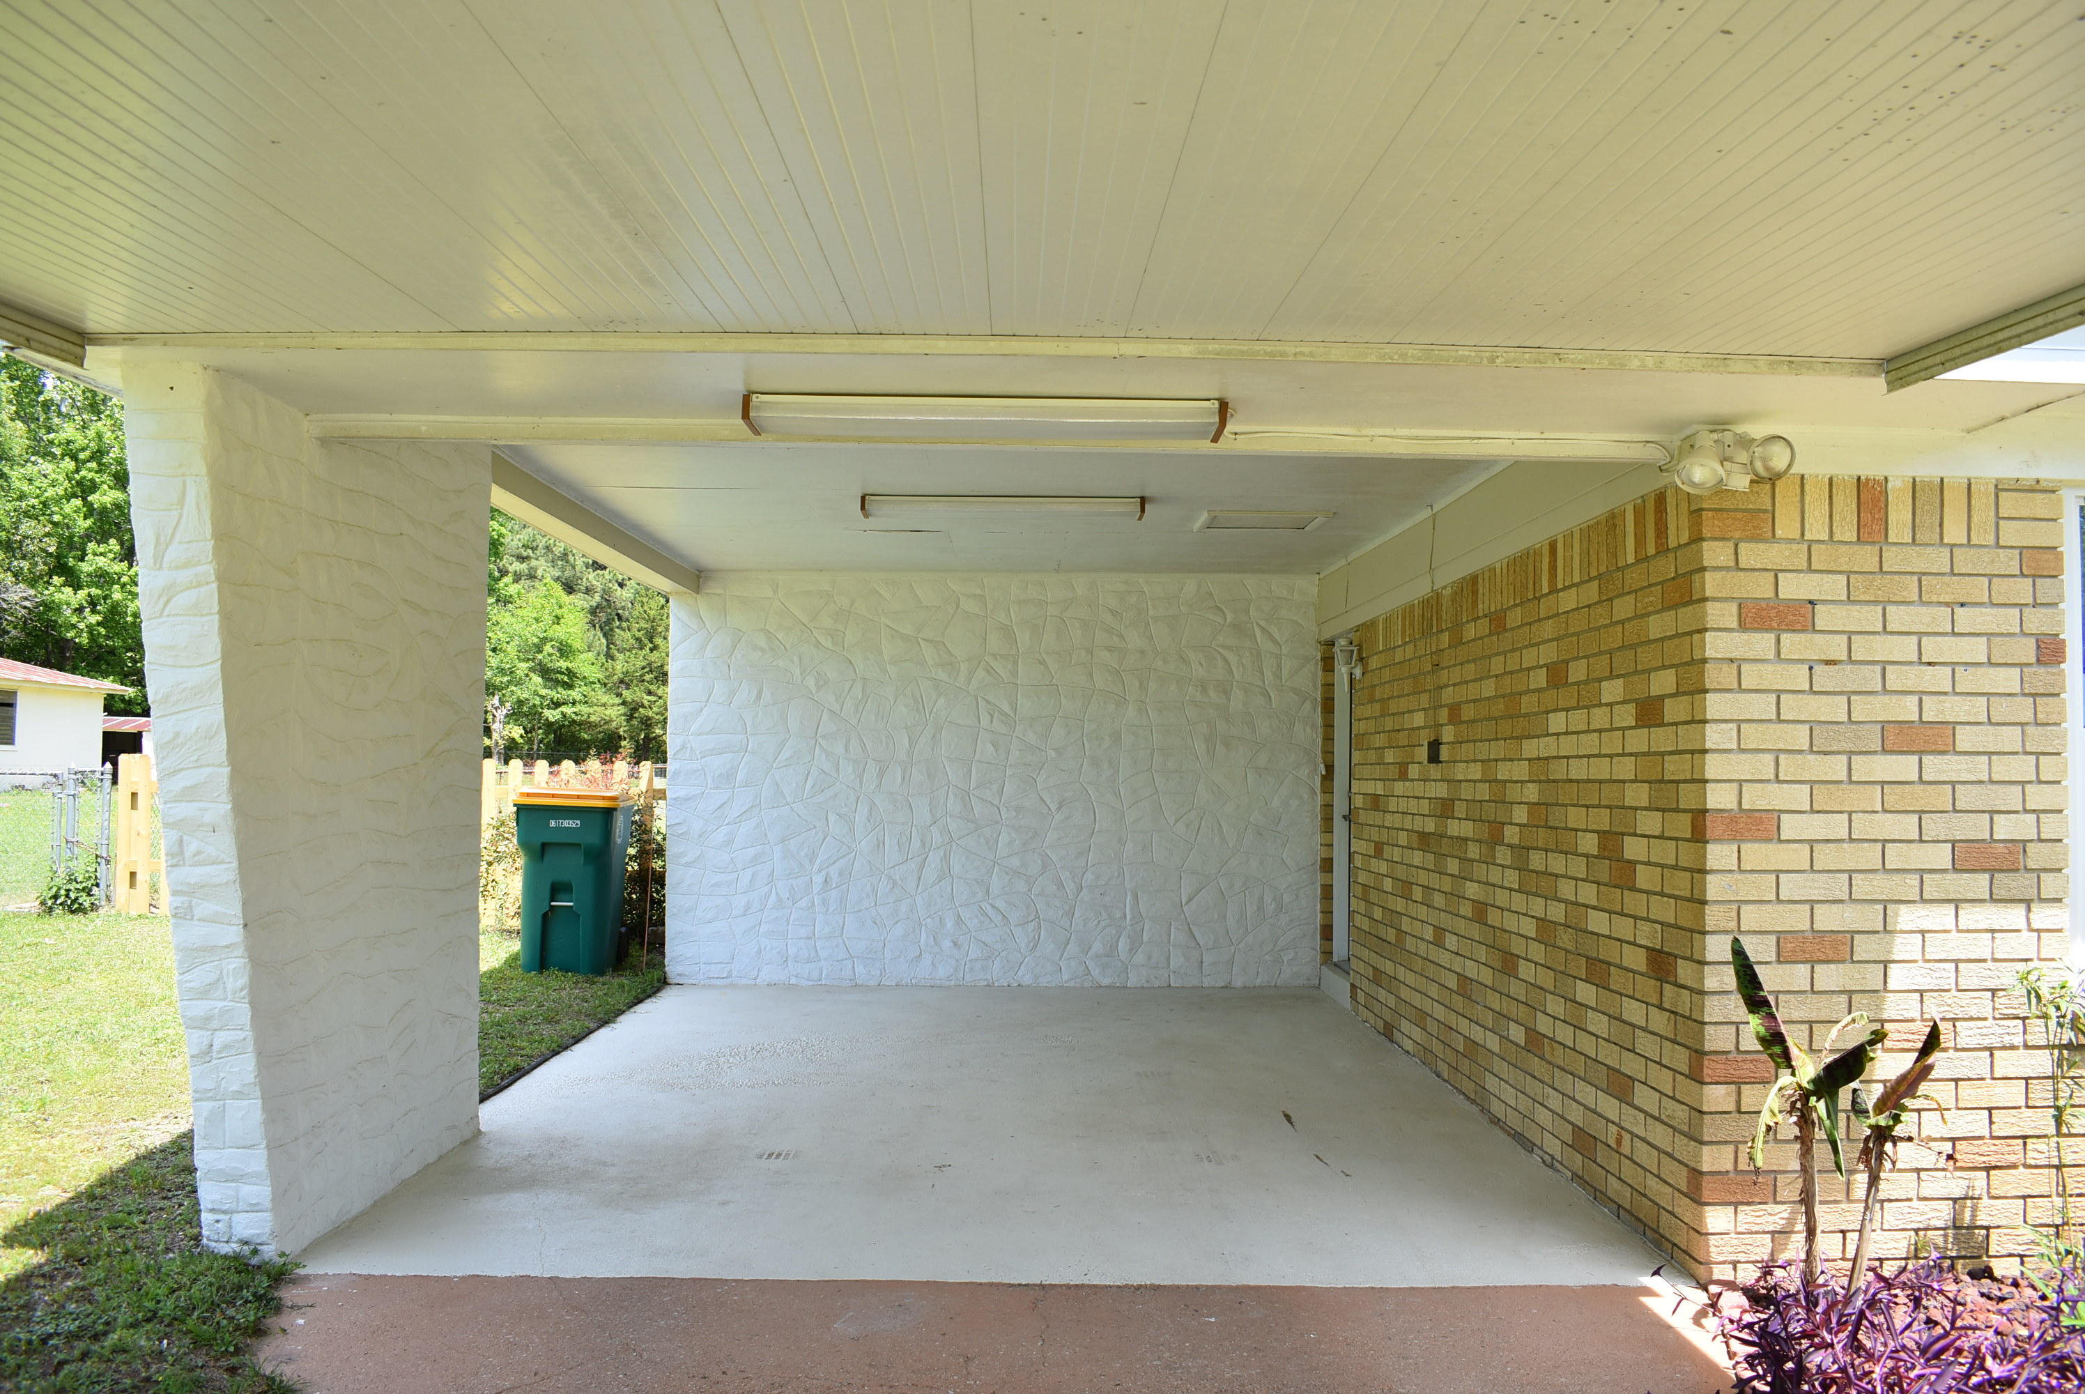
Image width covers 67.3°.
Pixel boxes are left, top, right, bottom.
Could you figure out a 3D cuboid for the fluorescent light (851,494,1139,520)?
[{"bbox_3d":[-0.173,-0.845,7.050,1.260,0.073,0.200,1,-3,-1],"label":"fluorescent light"}]

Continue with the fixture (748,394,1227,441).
[{"bbox_3d":[-0.150,-0.744,4.190,1.260,0.073,0.210,1,-3,-1],"label":"fixture"}]

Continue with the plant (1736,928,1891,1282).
[{"bbox_3d":[1.975,1.070,4.050,0.390,0.900,0.350,1,-3,-1],"label":"plant"}]

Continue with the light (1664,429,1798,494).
[{"bbox_3d":[1.816,-0.621,4.130,0.330,0.160,0.190,1,-3,-1],"label":"light"}]

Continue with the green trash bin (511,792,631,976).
[{"bbox_3d":[-3.100,1.225,10.400,0.680,1.160,0.790,1,-3,-8],"label":"green trash bin"}]

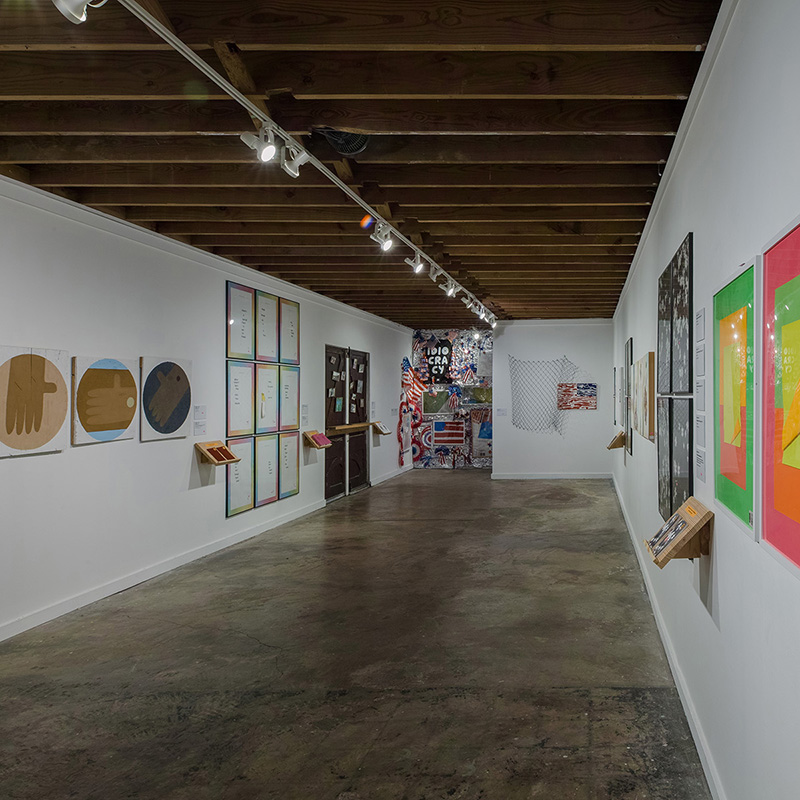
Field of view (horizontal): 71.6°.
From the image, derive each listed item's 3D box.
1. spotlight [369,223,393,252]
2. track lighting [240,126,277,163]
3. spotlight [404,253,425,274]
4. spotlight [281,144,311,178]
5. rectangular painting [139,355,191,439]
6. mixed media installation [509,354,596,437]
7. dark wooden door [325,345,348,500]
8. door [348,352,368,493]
[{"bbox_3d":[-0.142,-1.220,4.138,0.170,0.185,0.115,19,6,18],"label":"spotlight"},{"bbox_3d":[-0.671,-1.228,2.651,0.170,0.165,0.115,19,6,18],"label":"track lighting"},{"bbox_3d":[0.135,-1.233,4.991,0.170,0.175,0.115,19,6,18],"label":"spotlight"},{"bbox_3d":[-0.544,-1.235,2.860,0.165,0.165,0.115,-19,-6,18],"label":"spotlight"},{"bbox_3d":[-1.878,-0.010,4.479,0.035,0.642,0.554,0,0,19],"label":"rectangular painting"},{"bbox_3d":[2.622,-0.086,9.568,1.483,1.397,0.080,0,0,0],"label":"mixed media installation"},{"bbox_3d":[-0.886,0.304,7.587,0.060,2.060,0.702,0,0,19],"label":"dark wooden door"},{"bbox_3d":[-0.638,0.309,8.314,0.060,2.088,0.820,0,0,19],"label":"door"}]

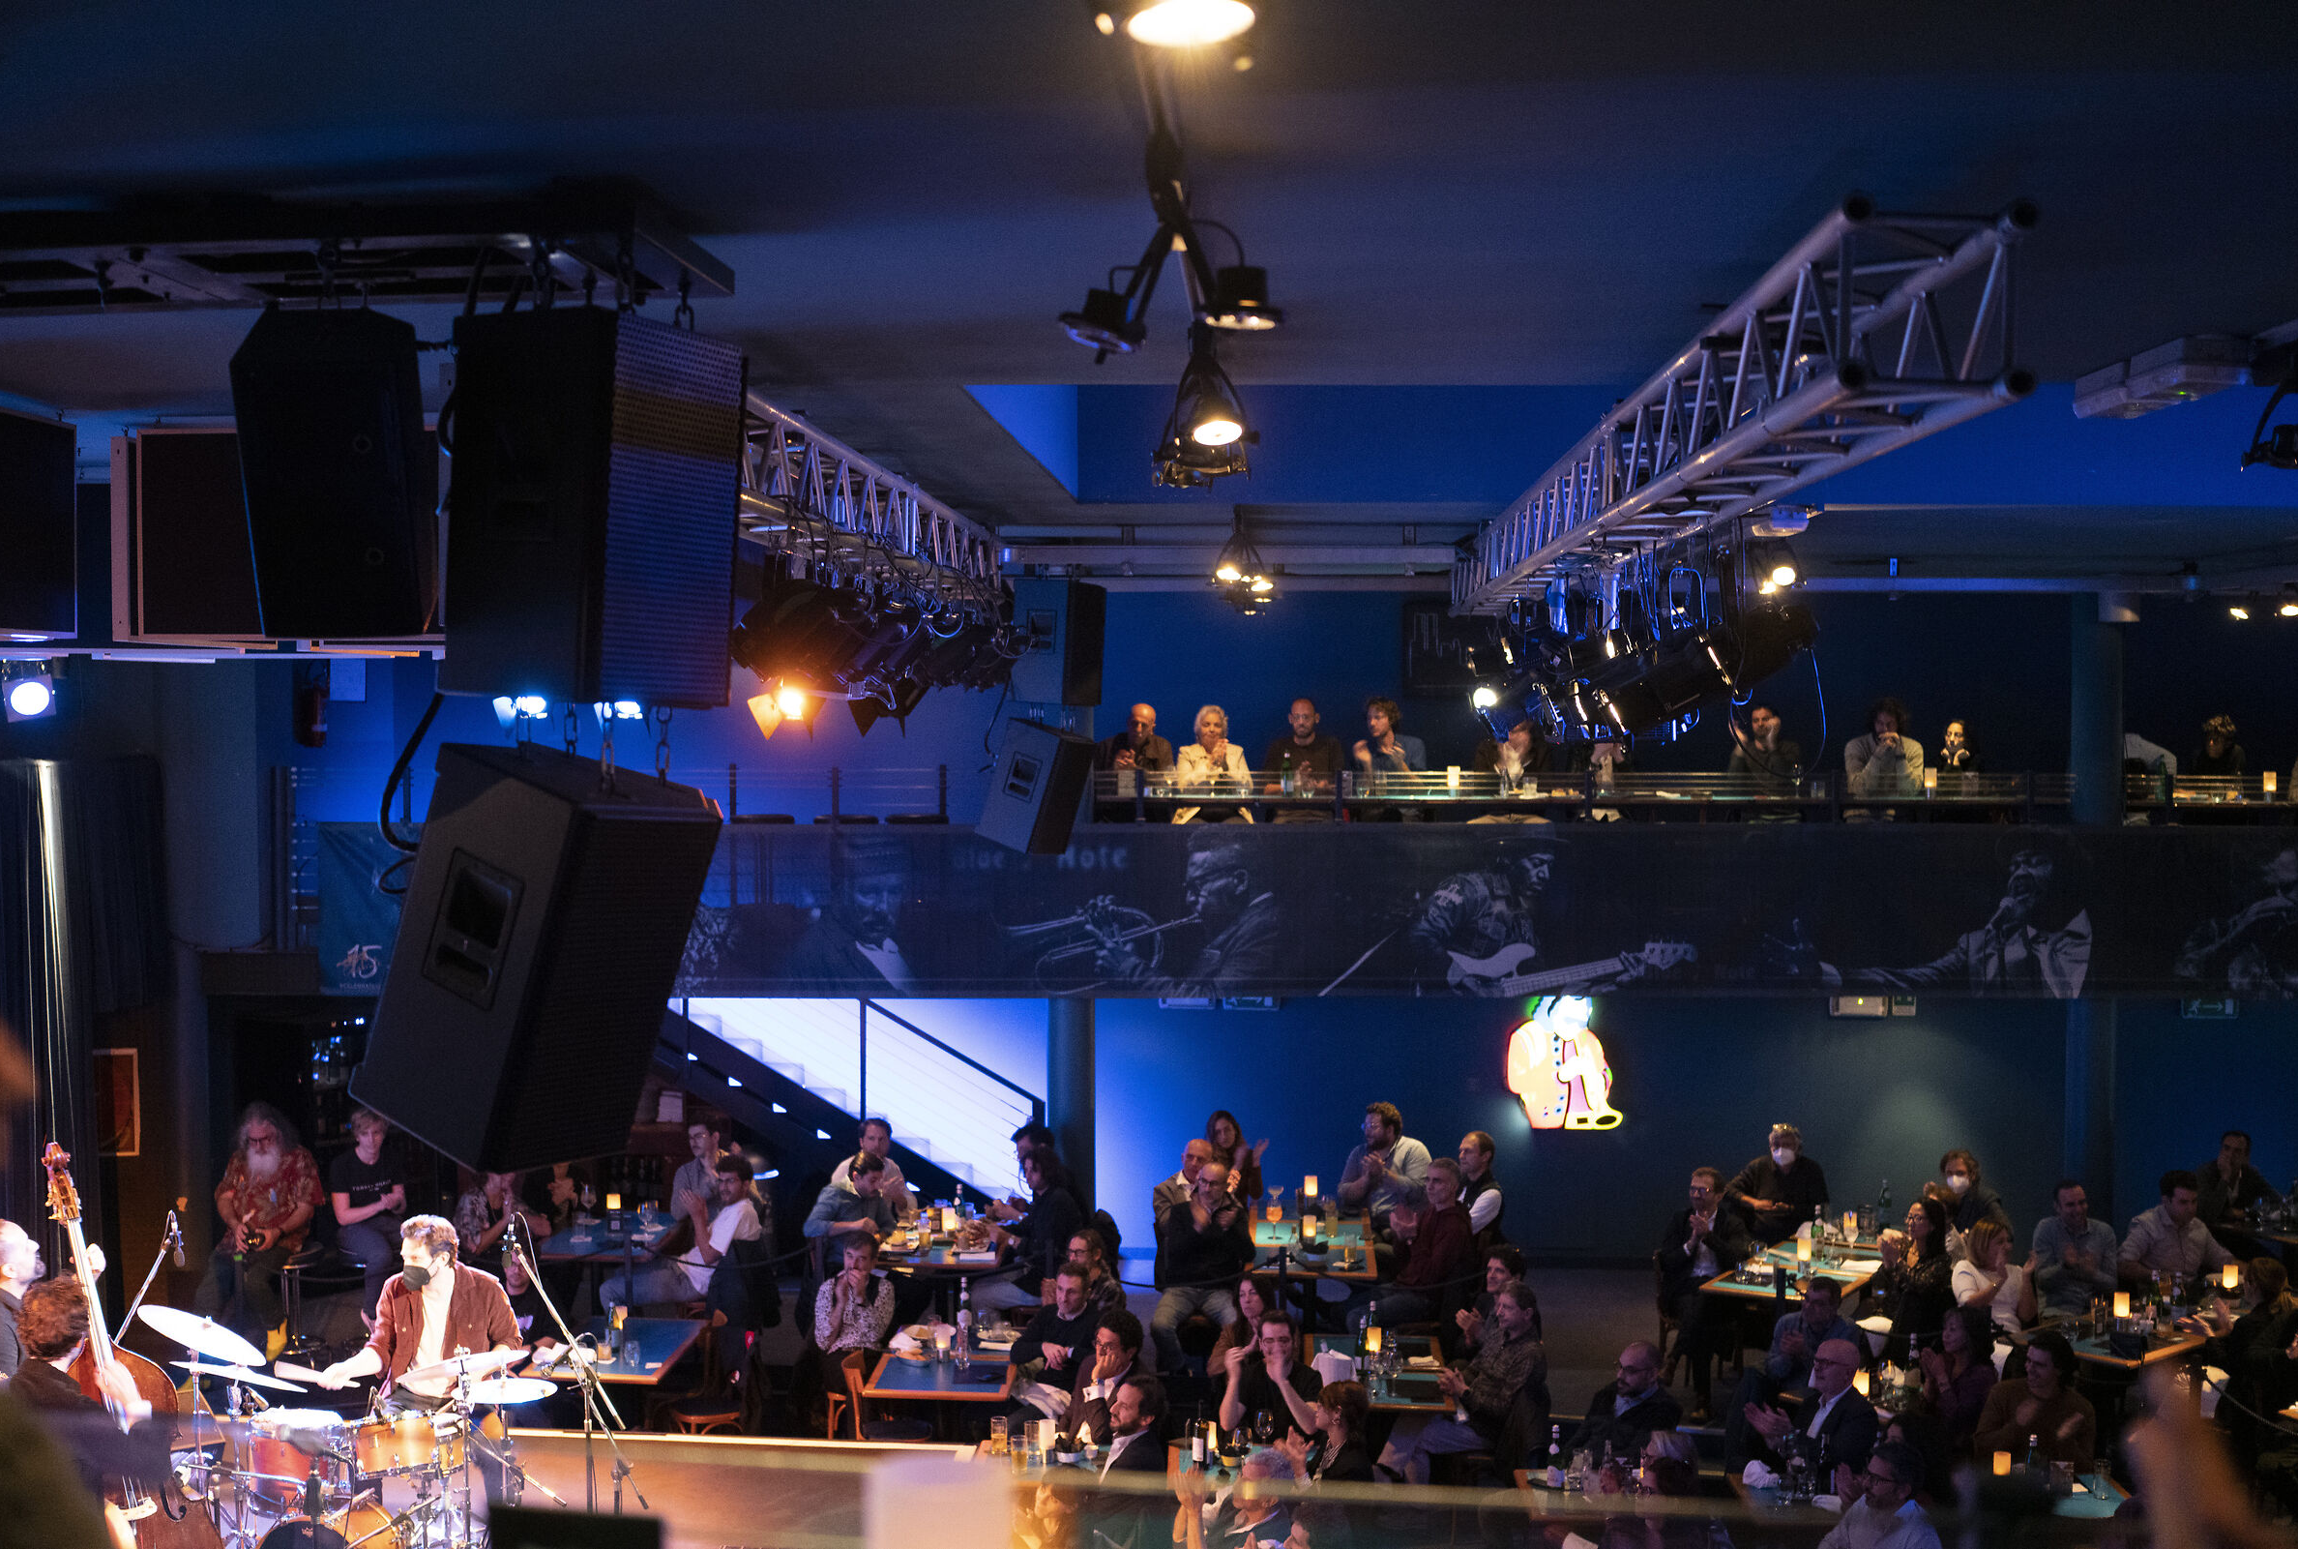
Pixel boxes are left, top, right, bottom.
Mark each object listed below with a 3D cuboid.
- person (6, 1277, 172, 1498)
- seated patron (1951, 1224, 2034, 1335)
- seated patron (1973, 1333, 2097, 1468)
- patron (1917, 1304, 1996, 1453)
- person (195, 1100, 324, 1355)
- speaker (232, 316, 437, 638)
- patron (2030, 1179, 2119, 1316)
[{"bbox_3d":[-3.120,2.199,7.819,0.680,1.400,0.750,1,2,34],"label":"person"},{"bbox_3d":[4.055,2.723,12.001,0.520,1.230,0.780,-1,2,-30],"label":"seated patron"},{"bbox_3d":[3.941,3.118,11.429,0.580,1.270,0.760,0,1,9],"label":"seated patron"},{"bbox_3d":[3.412,2.960,11.225,0.780,1.230,0.500,-1,2,-45],"label":"patron"},{"bbox_3d":[-4.941,2.609,14.300,0.680,1.560,0.820,0,2,-6],"label":"person"},{"bbox_3d":[-1.387,-0.515,4.400,0.290,0.480,0.320,0,25,-8],"label":"speaker"},{"bbox_3d":[4.809,2.790,13.400,0.520,1.310,0.800,0,2,12],"label":"patron"}]

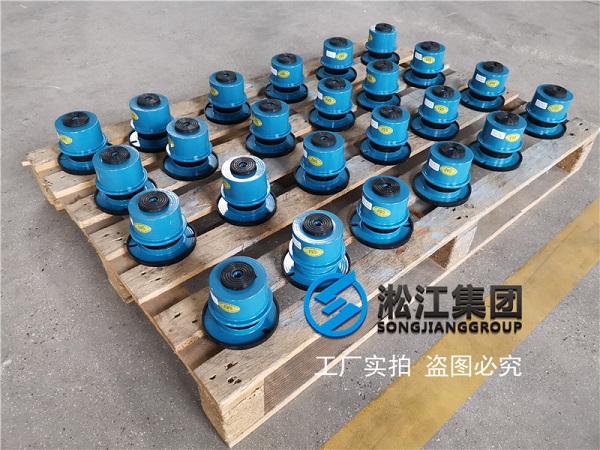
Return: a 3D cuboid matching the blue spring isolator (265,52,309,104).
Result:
[{"bbox_3d":[-0.035,-0.418,1.311,0.124,0.104,0.124,1,43,-1],"label":"blue spring isolator"}]

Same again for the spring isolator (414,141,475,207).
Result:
[{"bbox_3d":[0.317,-0.119,1.006,0.126,0.104,0.126,19,45,17],"label":"spring isolator"}]

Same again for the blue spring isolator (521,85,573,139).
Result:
[{"bbox_3d":[0.643,-0.300,1.211,0.124,0.104,0.124,8,43,7],"label":"blue spring isolator"}]

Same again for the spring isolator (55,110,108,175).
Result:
[{"bbox_3d":[-0.488,-0.193,1.049,0.125,0.105,0.125,7,43,6],"label":"spring isolator"}]

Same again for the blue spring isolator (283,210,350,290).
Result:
[{"bbox_3d":[0.031,0.036,0.822,0.125,0.102,0.125,1,42,-1],"label":"blue spring isolator"}]

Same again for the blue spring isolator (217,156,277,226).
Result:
[{"bbox_3d":[-0.109,-0.077,0.937,0.124,0.104,0.124,1,43,-1],"label":"blue spring isolator"}]

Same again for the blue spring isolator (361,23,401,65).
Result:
[{"bbox_3d":[0.266,-0.593,1.522,0.126,0.104,0.126,1,42,-1],"label":"blue spring isolator"}]

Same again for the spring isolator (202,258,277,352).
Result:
[{"bbox_3d":[-0.094,0.111,0.731,0.125,0.105,0.125,1,42,-1],"label":"spring isolator"}]

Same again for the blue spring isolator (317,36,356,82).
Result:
[{"bbox_3d":[0.113,-0.506,1.417,0.125,0.105,0.125,-4,43,-7],"label":"blue spring isolator"}]

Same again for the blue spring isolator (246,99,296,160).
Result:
[{"bbox_3d":[-0.069,-0.238,1.114,0.124,0.104,0.124,1,43,-1],"label":"blue spring isolator"}]

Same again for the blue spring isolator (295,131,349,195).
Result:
[{"bbox_3d":[0.050,-0.146,1.024,0.126,0.104,0.126,1,42,-1],"label":"blue spring isolator"}]

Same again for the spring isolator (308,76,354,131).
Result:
[{"bbox_3d":[0.087,-0.323,1.220,0.126,0.104,0.126,1,42,-1],"label":"spring isolator"}]

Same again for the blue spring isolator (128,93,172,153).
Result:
[{"bbox_3d":[-0.355,-0.255,1.127,0.126,0.104,0.126,1,42,-1],"label":"blue spring isolator"}]

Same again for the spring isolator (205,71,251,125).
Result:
[{"bbox_3d":[-0.191,-0.343,1.230,0.126,0.104,0.126,1,42,-1],"label":"spring isolator"}]

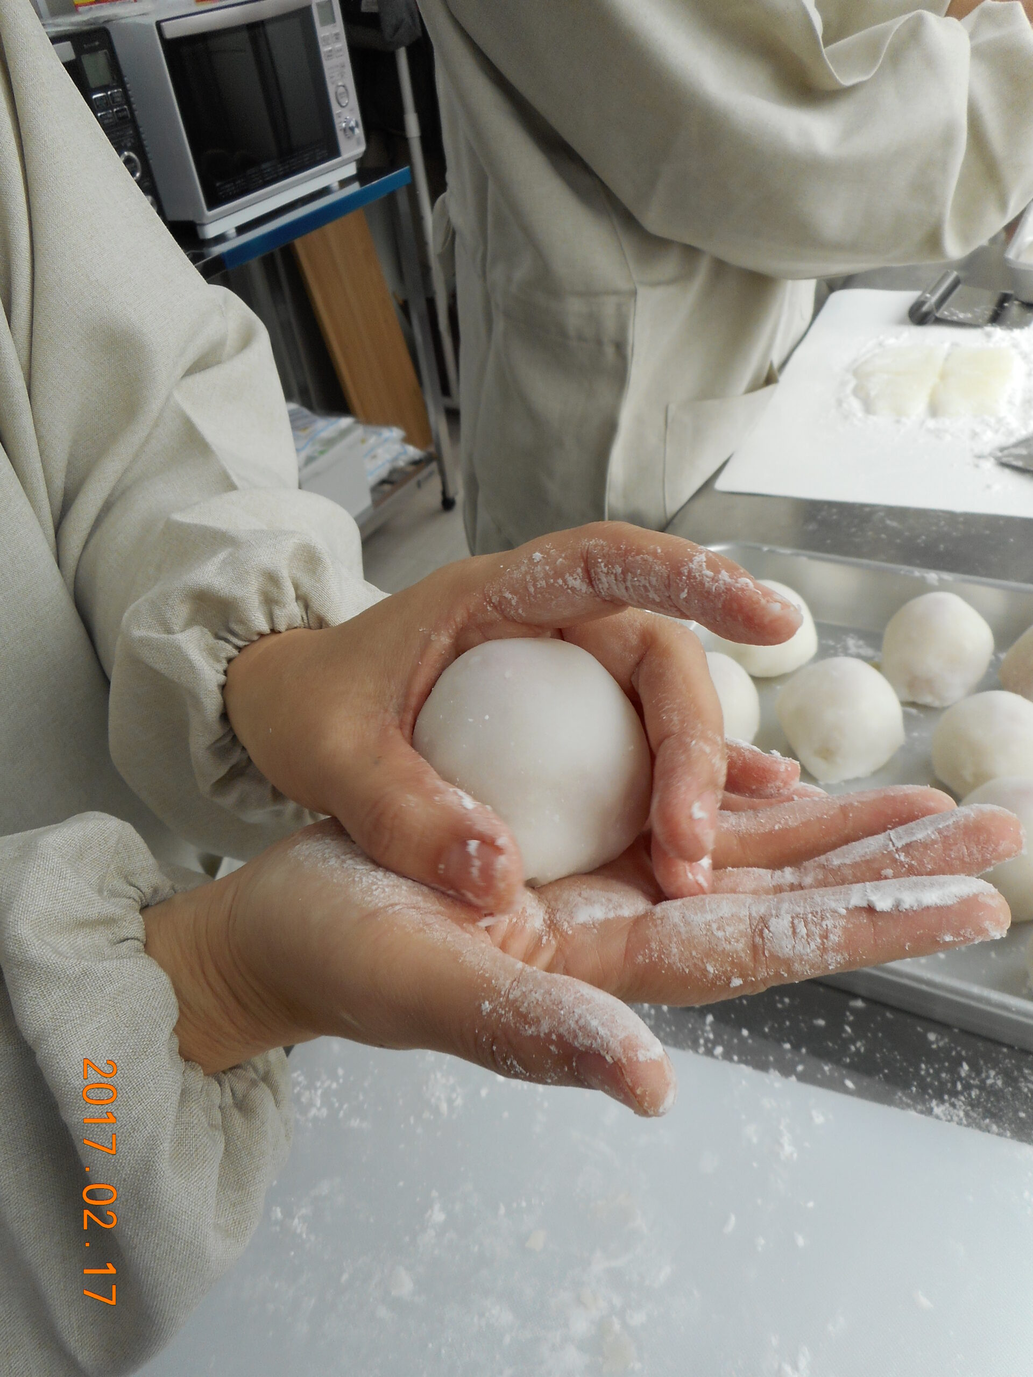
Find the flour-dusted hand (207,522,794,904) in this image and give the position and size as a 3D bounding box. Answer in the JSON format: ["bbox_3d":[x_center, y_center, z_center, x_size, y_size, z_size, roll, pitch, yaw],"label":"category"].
[{"bbox_3d":[0.000,0.007,0.237,0.142,0.082,0.090,-8,36,-2],"label":"flour-dusted hand"}]

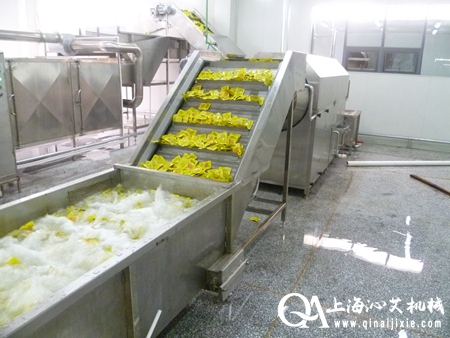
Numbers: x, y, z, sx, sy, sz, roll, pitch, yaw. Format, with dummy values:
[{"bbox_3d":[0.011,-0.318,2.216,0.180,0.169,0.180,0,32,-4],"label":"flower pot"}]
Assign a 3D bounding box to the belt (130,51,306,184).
[{"bbox_3d":[0.047,-0.658,3.654,1.068,1.069,1.953,7,14,23],"label":"belt"}]

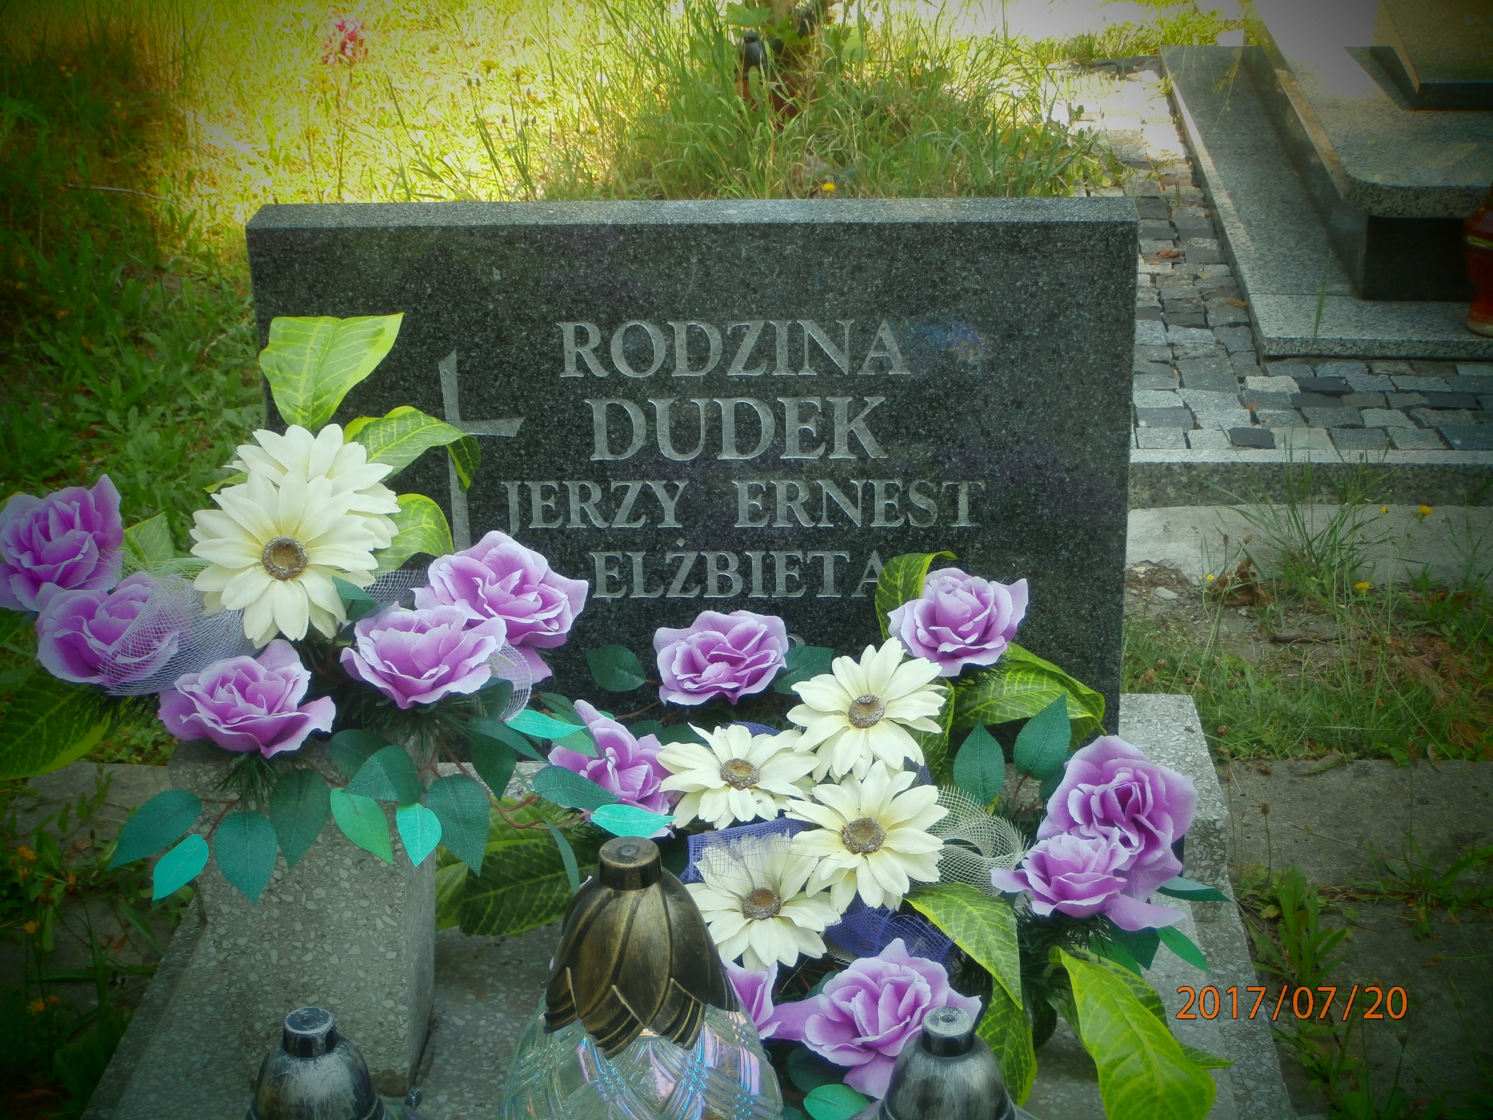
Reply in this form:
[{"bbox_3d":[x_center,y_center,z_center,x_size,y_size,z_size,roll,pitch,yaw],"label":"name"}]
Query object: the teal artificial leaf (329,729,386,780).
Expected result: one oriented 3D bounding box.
[{"bbox_3d":[-0.266,0.136,1.706,0.058,0.040,0.012,17,-4,5],"label":"teal artificial leaf"}]

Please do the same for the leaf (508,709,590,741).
[{"bbox_3d":[-0.146,0.122,1.815,0.061,0.012,0.036,4,31,9],"label":"leaf"}]

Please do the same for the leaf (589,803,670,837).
[{"bbox_3d":[-0.072,0.162,1.530,0.050,0.012,0.033,-1,35,0],"label":"leaf"}]

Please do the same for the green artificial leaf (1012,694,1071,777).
[{"bbox_3d":[0.230,0.139,1.923,0.041,0.068,0.011,23,-1,4],"label":"green artificial leaf"}]

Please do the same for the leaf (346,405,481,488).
[{"bbox_3d":[-0.203,-0.067,1.500,0.080,0.040,0.055,4,38,-4],"label":"leaf"}]

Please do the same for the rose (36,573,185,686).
[{"bbox_3d":[-0.447,0.050,1.726,0.102,0.068,0.098,0,51,3],"label":"rose"}]

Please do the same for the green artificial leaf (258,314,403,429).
[{"bbox_3d":[-0.254,-0.112,1.500,0.088,0.085,0.045,-1,6,0],"label":"green artificial leaf"}]

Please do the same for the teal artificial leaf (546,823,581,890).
[{"bbox_3d":[-0.135,0.217,1.801,0.014,0.056,0.034,-26,-3,17],"label":"teal artificial leaf"}]

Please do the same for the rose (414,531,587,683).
[{"bbox_3d":[-0.173,0.032,1.748,0.117,0.078,0.110,5,50,1],"label":"rose"}]

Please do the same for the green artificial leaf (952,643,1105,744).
[{"bbox_3d":[0.199,0.095,1.740,0.105,0.050,0.070,2,46,-3],"label":"green artificial leaf"}]

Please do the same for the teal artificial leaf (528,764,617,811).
[{"bbox_3d":[-0.124,0.166,1.786,0.066,0.012,0.040,14,43,19],"label":"teal artificial leaf"}]

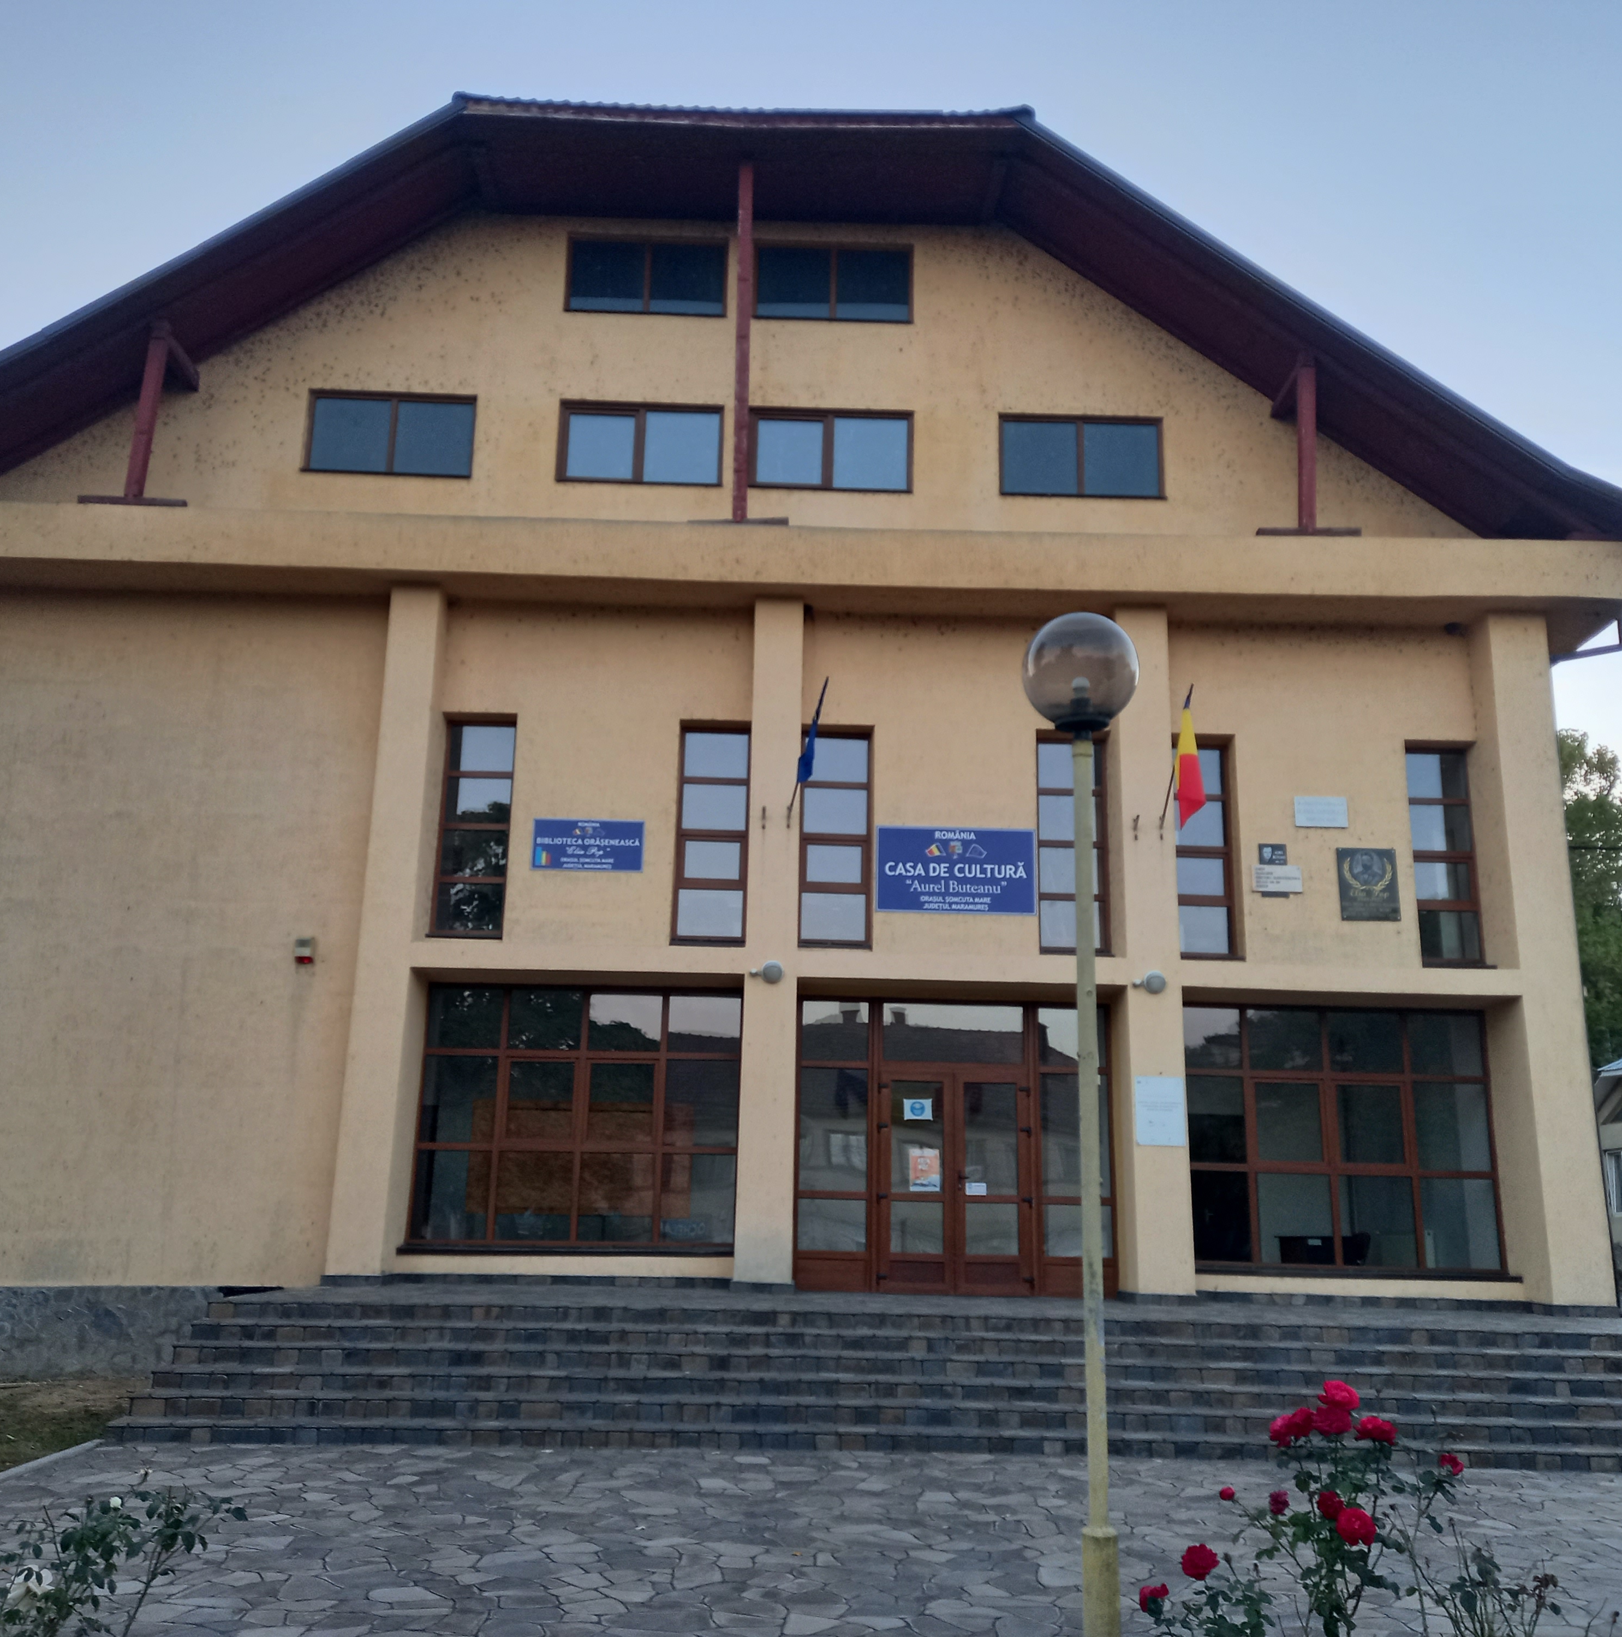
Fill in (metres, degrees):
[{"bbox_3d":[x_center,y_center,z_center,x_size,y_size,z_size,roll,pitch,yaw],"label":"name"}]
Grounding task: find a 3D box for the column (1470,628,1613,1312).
[{"bbox_3d":[7.398,1.321,16.094,0.603,6.975,0.620,1,-15,0],"label":"column"}]

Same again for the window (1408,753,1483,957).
[{"bbox_3d":[6.868,0.390,17.222,0.798,2.378,0.120,1,-14,-1],"label":"window"}]

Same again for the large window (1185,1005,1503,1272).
[{"bbox_3d":[5.355,3.291,16.296,3.385,2.700,0.140,1,-15,0],"label":"large window"}]

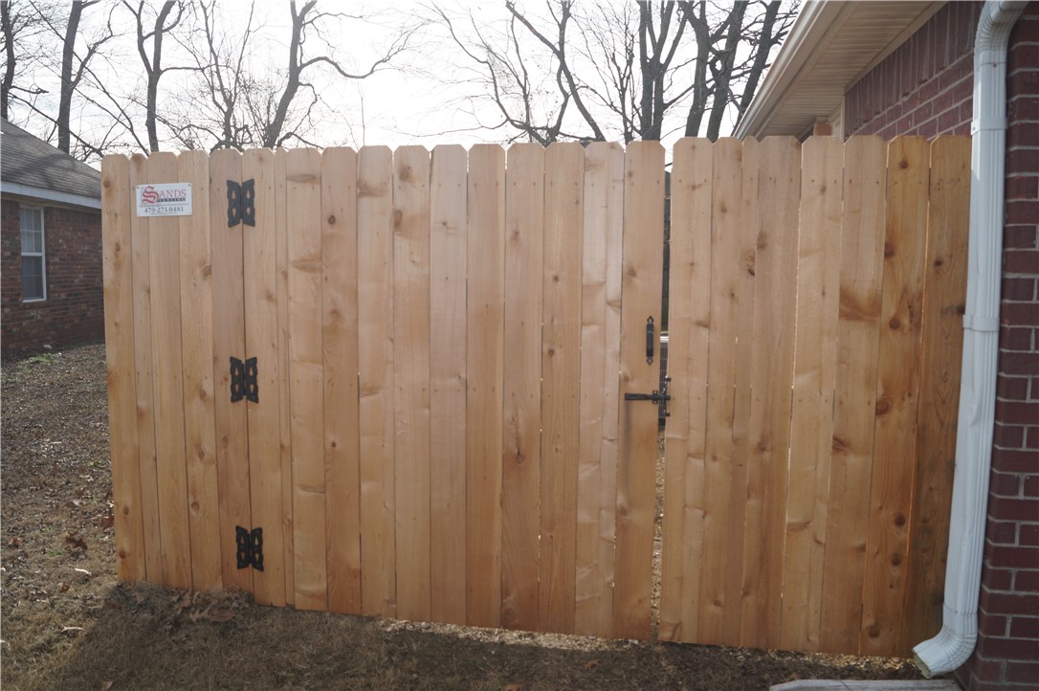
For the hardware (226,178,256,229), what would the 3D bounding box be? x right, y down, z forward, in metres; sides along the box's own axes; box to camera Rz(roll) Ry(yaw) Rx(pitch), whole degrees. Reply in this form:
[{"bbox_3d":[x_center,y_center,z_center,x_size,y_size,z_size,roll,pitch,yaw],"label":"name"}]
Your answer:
[{"bbox_3d":[-1.067,-0.545,2.989,0.117,0.182,0.018,1,6,10],"label":"hardware"}]

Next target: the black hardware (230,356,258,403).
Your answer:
[{"bbox_3d":[-1.078,0.136,3.053,0.117,0.182,0.018,1,6,10],"label":"black hardware"}]

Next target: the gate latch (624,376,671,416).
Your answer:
[{"bbox_3d":[0.459,0.184,2.779,0.162,0.140,0.050,1,6,10],"label":"gate latch"}]

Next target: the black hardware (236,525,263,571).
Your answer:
[{"bbox_3d":[-1.078,0.814,3.116,0.117,0.182,0.018,1,6,10],"label":"black hardware"}]

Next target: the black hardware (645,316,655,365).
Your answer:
[{"bbox_3d":[0.464,-0.017,2.760,0.028,0.173,0.048,1,6,10],"label":"black hardware"}]

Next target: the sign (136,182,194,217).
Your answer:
[{"bbox_3d":[-1.389,-0.567,3.049,0.240,0.134,0.007,1,6,10],"label":"sign"}]

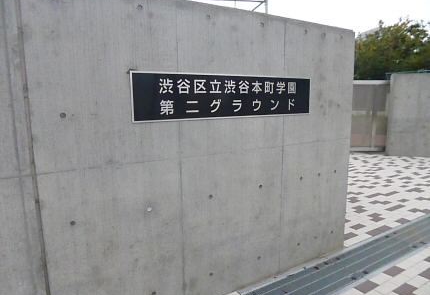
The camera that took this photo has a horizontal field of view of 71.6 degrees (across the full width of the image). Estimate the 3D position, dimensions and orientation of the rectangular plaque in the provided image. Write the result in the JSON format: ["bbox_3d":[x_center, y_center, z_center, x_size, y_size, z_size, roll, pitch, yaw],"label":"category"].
[{"bbox_3d":[0.154,-0.363,2.134,1.490,0.295,0.025,-6,10,-30],"label":"rectangular plaque"}]

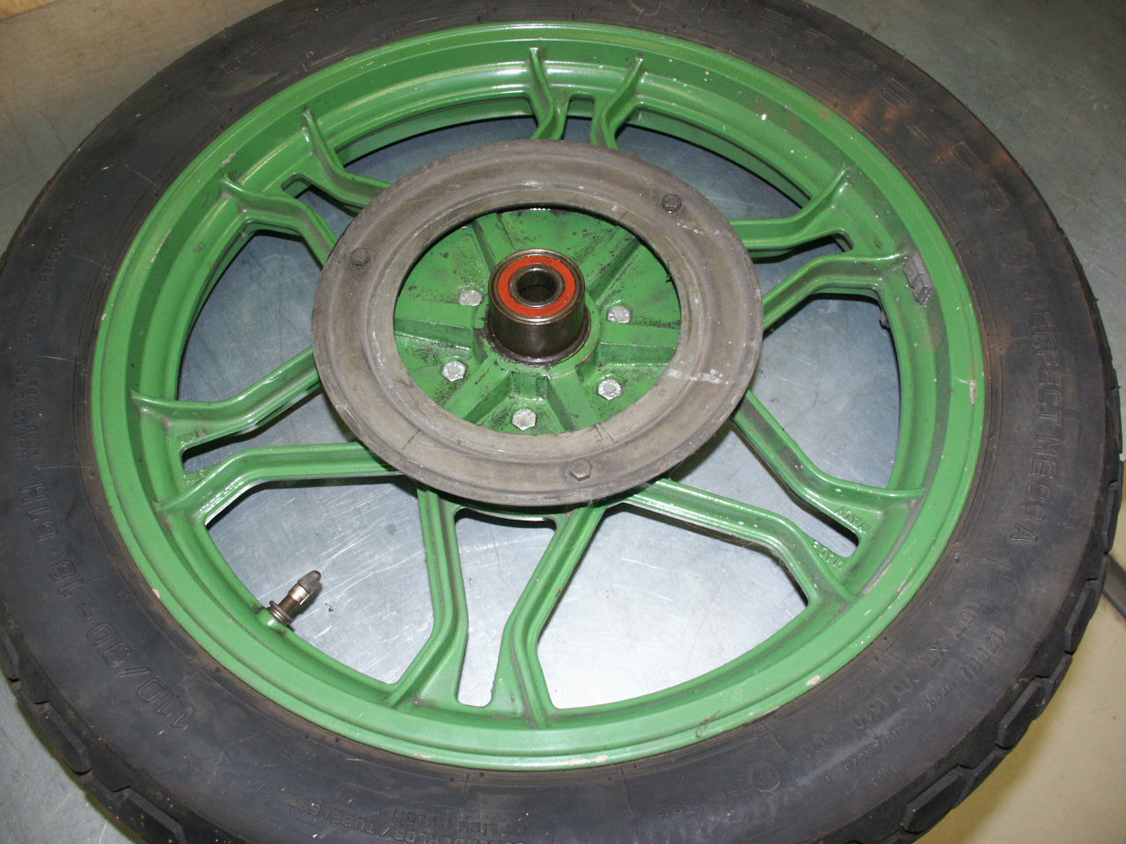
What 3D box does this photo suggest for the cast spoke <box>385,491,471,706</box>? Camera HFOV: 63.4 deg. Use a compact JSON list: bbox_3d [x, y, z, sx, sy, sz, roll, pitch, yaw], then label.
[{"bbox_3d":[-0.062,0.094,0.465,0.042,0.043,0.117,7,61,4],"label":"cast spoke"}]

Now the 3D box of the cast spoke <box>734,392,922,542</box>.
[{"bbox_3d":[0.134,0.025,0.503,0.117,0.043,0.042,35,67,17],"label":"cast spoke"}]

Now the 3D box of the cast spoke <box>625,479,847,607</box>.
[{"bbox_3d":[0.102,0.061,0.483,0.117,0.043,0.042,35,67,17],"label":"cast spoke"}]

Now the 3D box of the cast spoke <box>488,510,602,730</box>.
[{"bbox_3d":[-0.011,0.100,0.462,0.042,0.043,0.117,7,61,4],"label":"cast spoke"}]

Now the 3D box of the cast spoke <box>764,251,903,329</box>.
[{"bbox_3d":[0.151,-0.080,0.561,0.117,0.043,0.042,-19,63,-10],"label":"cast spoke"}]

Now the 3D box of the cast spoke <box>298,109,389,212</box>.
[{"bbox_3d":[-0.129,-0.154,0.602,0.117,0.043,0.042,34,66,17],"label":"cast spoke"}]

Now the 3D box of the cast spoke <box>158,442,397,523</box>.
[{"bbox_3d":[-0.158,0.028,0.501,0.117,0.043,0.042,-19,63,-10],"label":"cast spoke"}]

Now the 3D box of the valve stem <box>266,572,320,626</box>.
[{"bbox_3d":[-0.136,0.089,0.471,0.013,0.013,0.028,35,67,17],"label":"valve stem"}]

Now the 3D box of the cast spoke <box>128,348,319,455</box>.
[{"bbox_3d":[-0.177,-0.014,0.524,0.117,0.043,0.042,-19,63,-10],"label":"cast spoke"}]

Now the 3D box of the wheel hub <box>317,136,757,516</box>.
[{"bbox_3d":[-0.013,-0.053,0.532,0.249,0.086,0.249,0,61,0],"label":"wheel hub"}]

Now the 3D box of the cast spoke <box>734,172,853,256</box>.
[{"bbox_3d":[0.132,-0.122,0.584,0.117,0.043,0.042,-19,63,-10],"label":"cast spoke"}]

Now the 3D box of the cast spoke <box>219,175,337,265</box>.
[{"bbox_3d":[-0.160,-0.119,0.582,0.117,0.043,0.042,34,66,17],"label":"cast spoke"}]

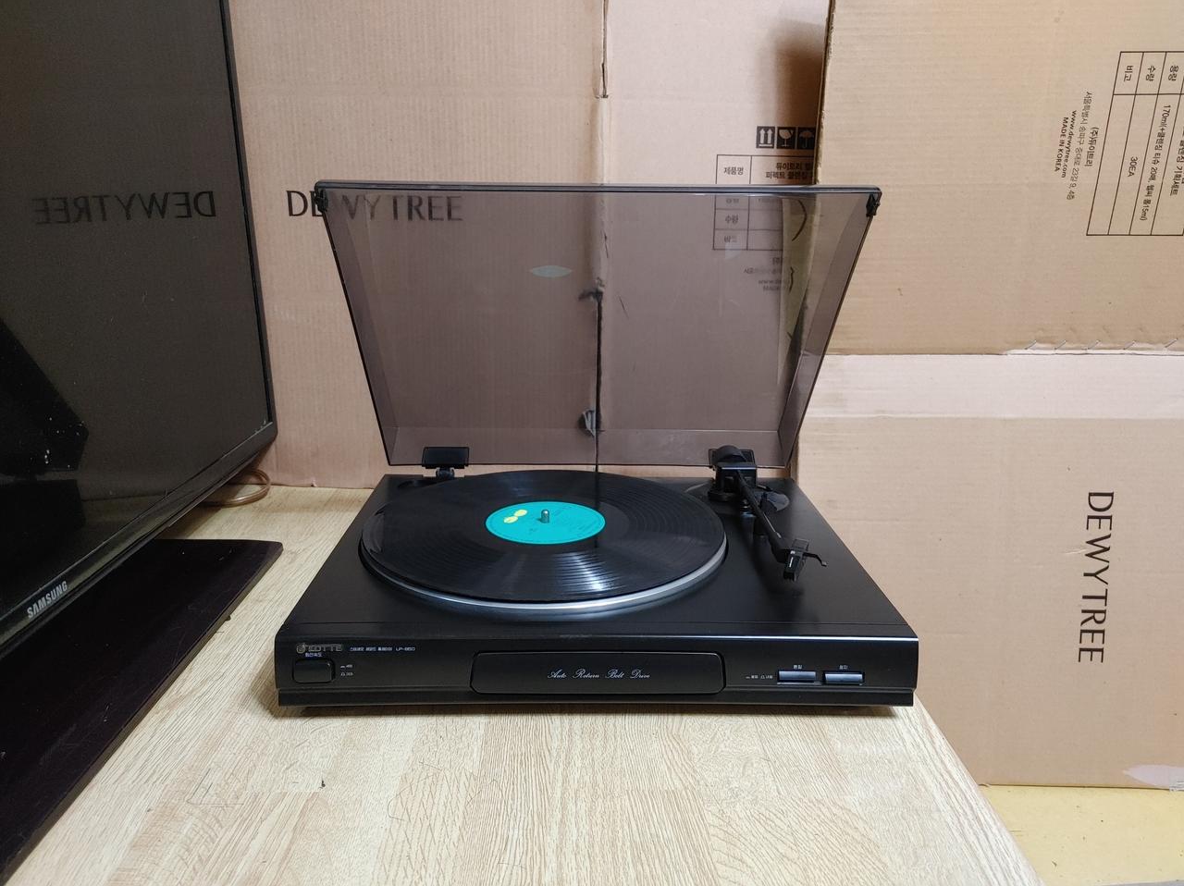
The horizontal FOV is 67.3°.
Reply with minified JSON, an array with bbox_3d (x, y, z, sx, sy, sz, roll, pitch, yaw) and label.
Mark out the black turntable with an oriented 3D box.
[{"bbox_3d":[0.002,-0.035,0.761,0.430,0.354,0.414,0,16,-2],"label":"black turntable"}]

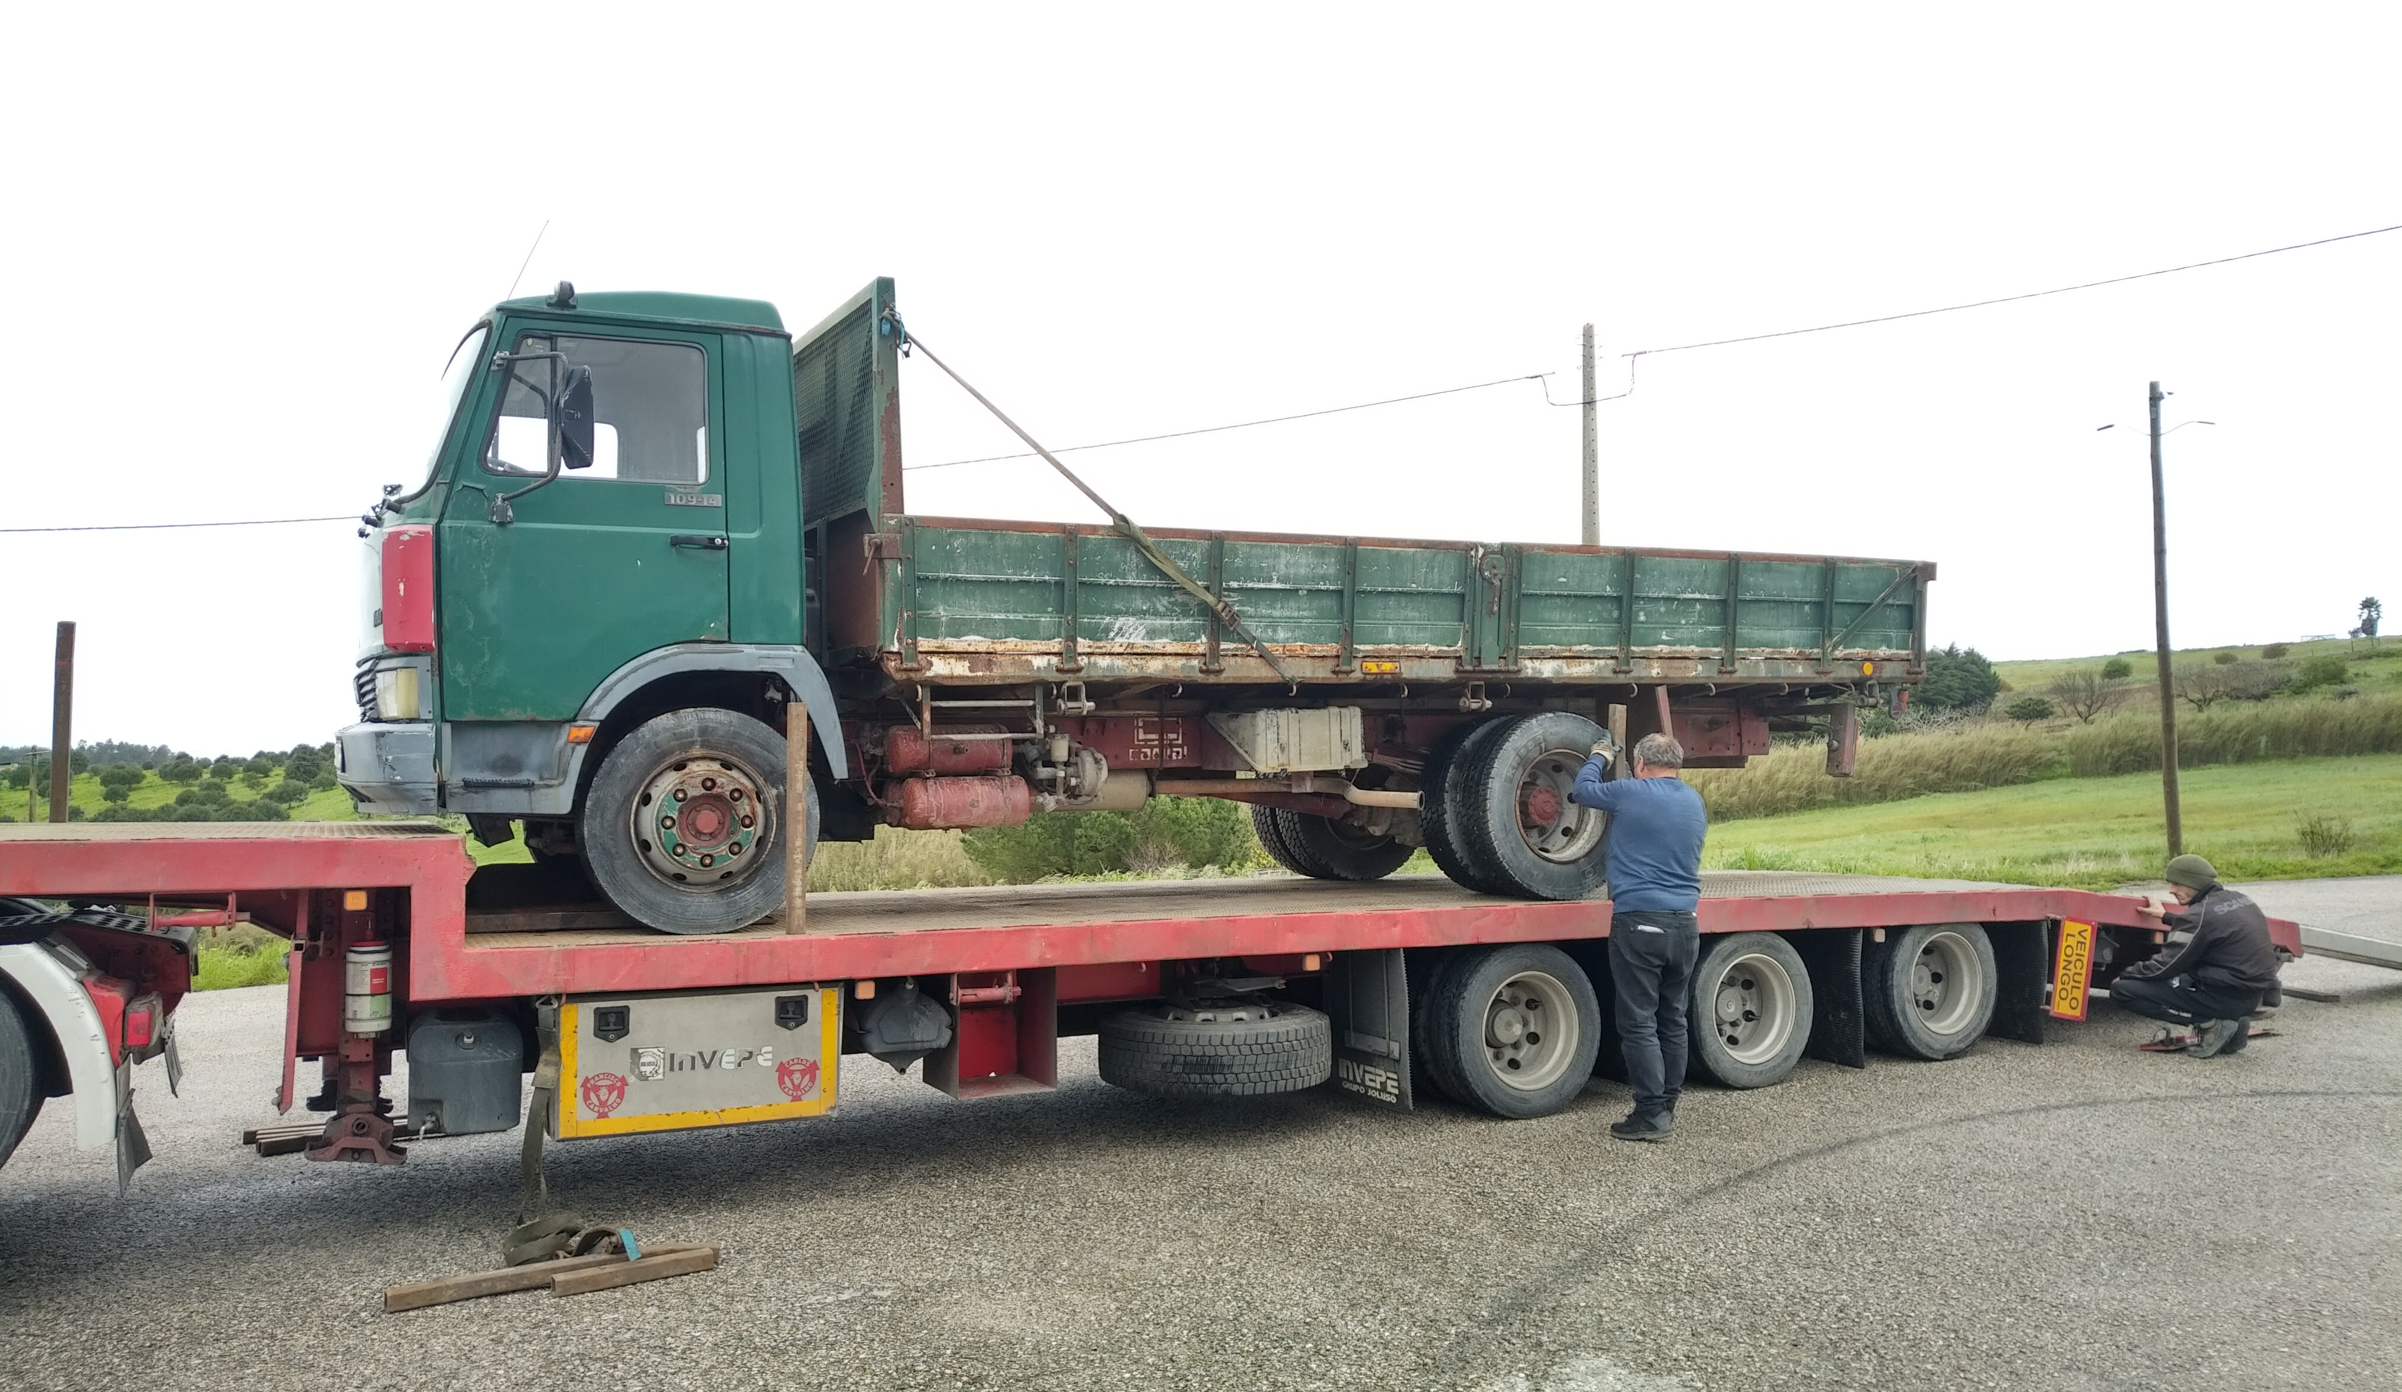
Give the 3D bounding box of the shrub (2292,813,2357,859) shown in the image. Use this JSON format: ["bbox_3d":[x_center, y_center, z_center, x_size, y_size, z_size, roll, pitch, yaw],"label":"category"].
[{"bbox_3d":[17.526,2.180,26.000,0.960,0.760,0.900,0,-3,0],"label":"shrub"}]

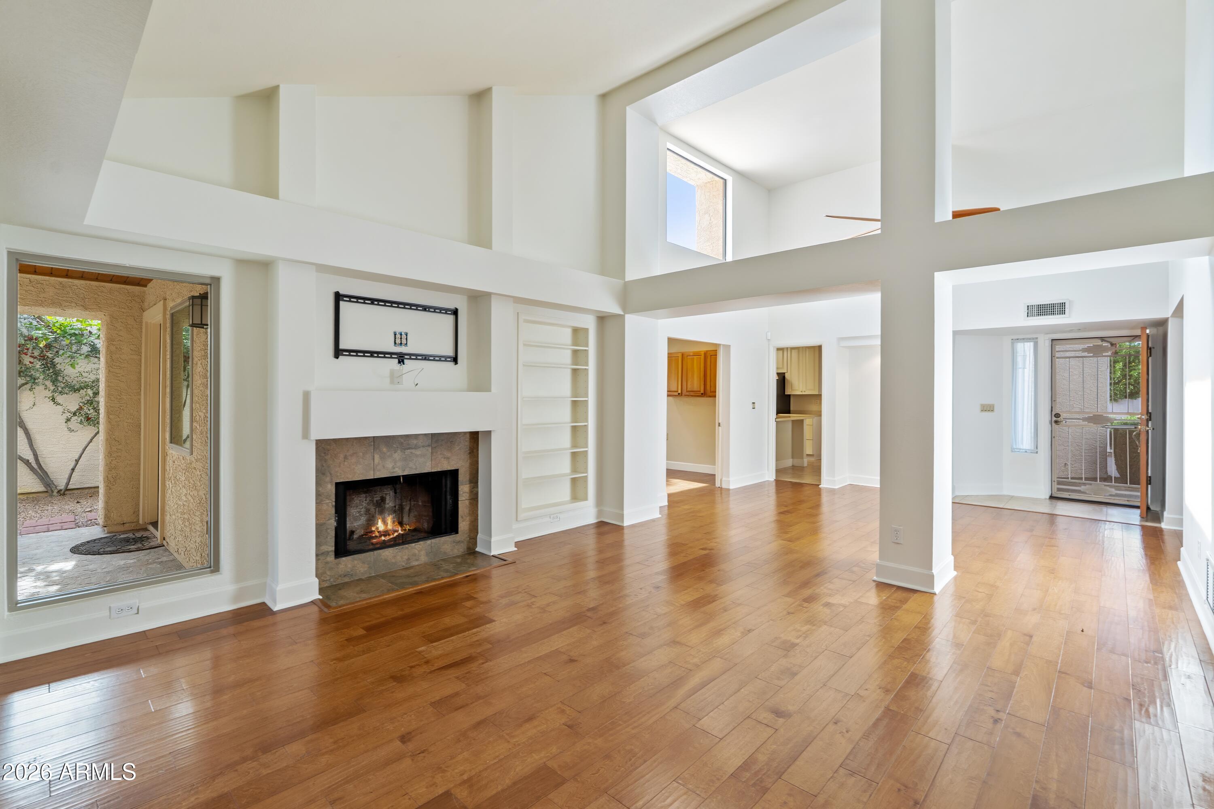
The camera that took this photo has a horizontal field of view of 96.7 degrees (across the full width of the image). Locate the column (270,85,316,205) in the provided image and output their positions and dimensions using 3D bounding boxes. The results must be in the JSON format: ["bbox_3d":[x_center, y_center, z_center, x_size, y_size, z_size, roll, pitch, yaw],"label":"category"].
[{"bbox_3d":[-1.963,-1.596,3.372,0.205,0.770,0.206,1,1,43],"label":"column"}]

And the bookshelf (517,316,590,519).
[{"bbox_3d":[-0.561,0.118,5.231,0.290,1.850,0.945,1,1,43],"label":"bookshelf"}]

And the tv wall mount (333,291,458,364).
[{"bbox_3d":[-1.521,-0.540,3.984,0.042,0.453,0.935,1,1,43],"label":"tv wall mount"}]

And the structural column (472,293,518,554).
[{"bbox_3d":[-0.927,0.165,4.495,0.220,2.105,0.232,1,1,43],"label":"structural column"}]

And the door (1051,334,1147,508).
[{"bbox_3d":[6.060,0.191,6.675,0.890,2.030,0.045,1,1,43],"label":"door"}]

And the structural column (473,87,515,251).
[{"bbox_3d":[-0.920,-1.917,4.467,0.205,1.390,0.205,1,1,43],"label":"structural column"}]

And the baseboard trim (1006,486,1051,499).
[{"bbox_3d":[5.516,1.151,7.107,0.460,0.130,0.020,1,1,43],"label":"baseboard trim"}]

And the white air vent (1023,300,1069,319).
[{"bbox_3d":[4.914,-1.059,6.034,0.398,0.190,0.025,1,1,43],"label":"white air vent"}]

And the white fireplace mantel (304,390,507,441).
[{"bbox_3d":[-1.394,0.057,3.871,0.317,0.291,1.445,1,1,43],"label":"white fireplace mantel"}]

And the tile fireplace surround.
[{"bbox_3d":[-1.517,0.714,4.025,0.057,1.015,1.280,1,1,43],"label":"tile fireplace surround"}]

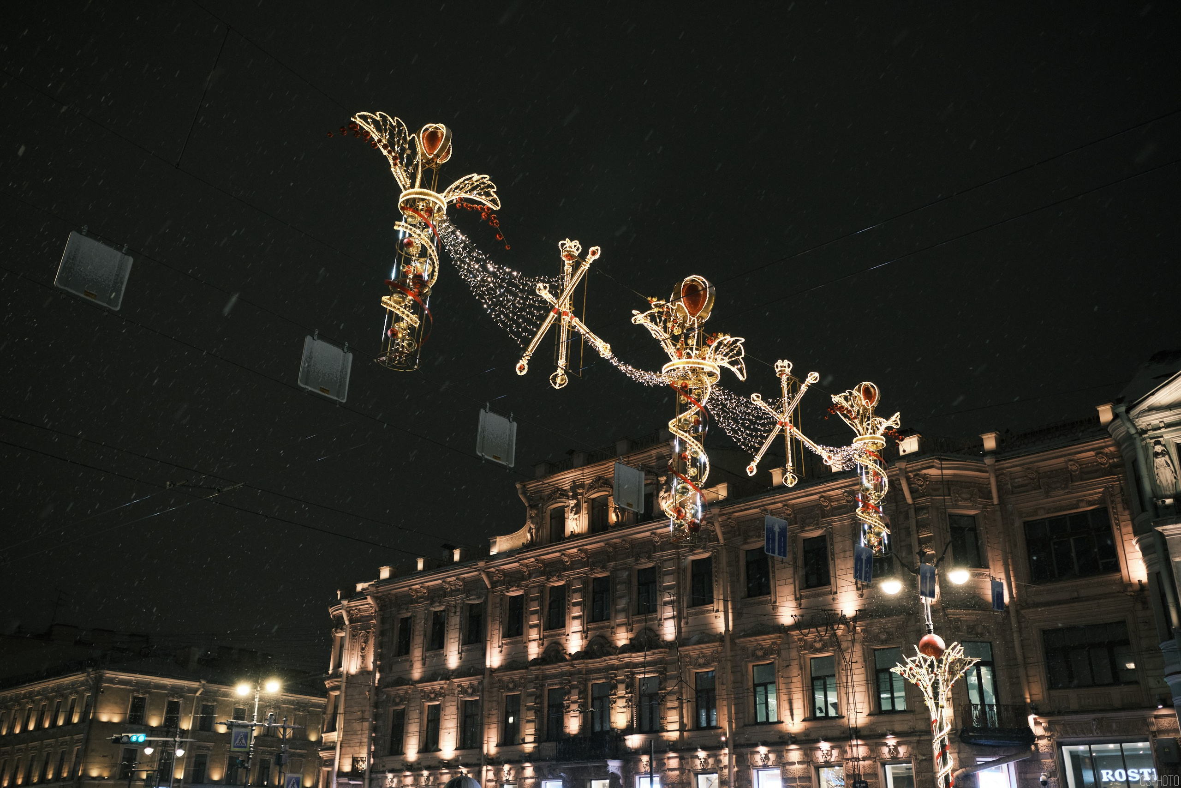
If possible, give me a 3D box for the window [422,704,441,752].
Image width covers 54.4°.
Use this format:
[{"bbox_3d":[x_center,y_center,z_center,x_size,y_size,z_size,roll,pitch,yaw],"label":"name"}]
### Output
[{"bbox_3d":[-7.110,15.111,51.992,1.000,2.036,0.200,-19,-29,39],"label":"window"}]

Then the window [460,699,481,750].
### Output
[{"bbox_3d":[-5.294,14.569,50.678,1.104,2.079,0.180,-18,-29,38],"label":"window"}]

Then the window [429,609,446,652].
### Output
[{"bbox_3d":[-7.193,11.084,53.915,1.079,1.822,0.180,-18,-29,38],"label":"window"}]

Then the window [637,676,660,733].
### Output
[{"bbox_3d":[2.282,12.081,44.731,1.027,2.062,0.200,-18,-29,38],"label":"window"}]

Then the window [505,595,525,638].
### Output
[{"bbox_3d":[-3.346,9.941,51.345,1.027,1.834,0.200,-18,-29,38],"label":"window"}]

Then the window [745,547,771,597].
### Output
[{"bbox_3d":[6.362,6.735,43.394,1.027,1.834,0.200,-18,-29,38],"label":"window"}]

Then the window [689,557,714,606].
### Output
[{"bbox_3d":[4.296,7.294,44.634,1.053,1.806,0.180,-18,-29,38],"label":"window"}]

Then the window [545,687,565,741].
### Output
[{"bbox_3d":[-1.488,13.130,47.117,1.030,2.066,0.200,-19,-29,39],"label":"window"}]

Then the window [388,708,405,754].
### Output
[{"bbox_3d":[-8.947,15.730,53.547,1.020,2.036,0.200,-19,-29,39],"label":"window"}]

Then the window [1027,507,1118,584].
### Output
[{"bbox_3d":[15.759,4.989,37.732,2.738,2.128,0.200,-18,-29,38],"label":"window"}]

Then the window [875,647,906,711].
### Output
[{"bbox_3d":[10.107,9.607,38.617,1.027,2.062,0.200,-18,-29,38],"label":"window"}]

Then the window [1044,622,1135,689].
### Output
[{"bbox_3d":[14.896,7.832,34.401,2.510,1.706,0.180,-18,-29,38],"label":"window"}]

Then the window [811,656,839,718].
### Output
[{"bbox_3d":[8.207,10.242,40.170,1.027,2.062,0.200,-18,-29,38],"label":"window"}]

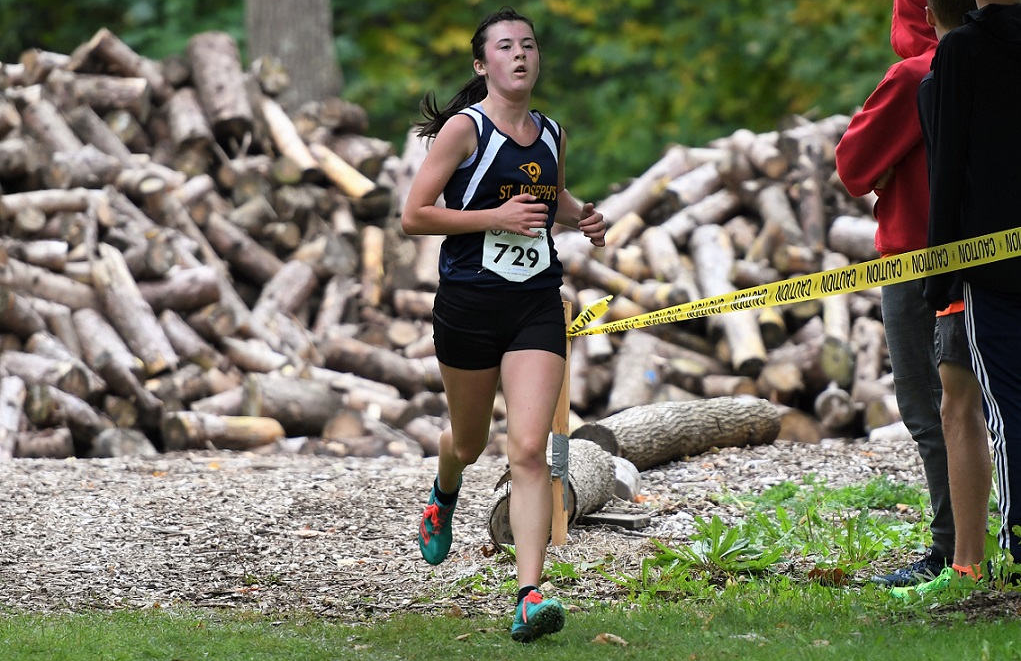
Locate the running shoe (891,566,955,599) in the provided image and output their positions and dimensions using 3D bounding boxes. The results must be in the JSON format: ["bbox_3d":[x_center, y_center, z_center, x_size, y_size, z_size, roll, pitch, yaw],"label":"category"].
[{"bbox_3d":[1.151,0.687,23.100,0.275,0.110,0.100,0,2,-3],"label":"running shoe"}]

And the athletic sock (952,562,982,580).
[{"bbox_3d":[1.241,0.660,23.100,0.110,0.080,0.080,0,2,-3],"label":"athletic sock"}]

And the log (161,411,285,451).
[{"bbox_3d":[-1.042,0.362,30.800,0.135,0.135,0.520,2,3,44],"label":"log"}]

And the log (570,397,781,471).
[{"bbox_3d":[0.580,0.347,28.700,0.200,0.200,1.700,1,2,19],"label":"log"}]

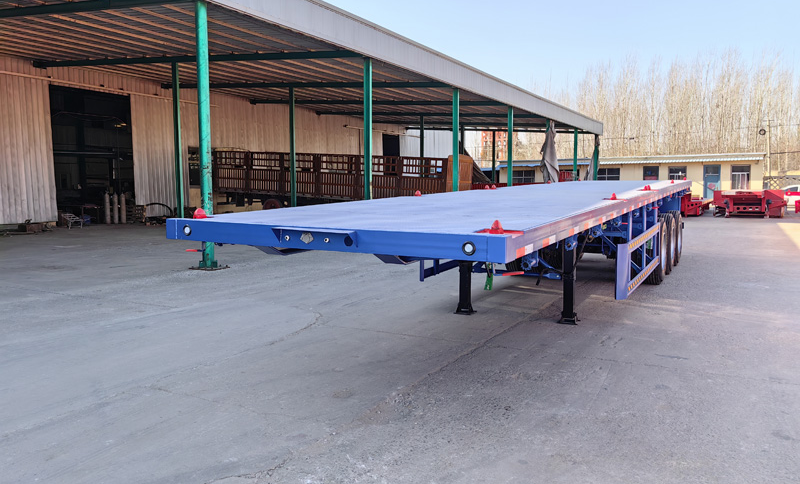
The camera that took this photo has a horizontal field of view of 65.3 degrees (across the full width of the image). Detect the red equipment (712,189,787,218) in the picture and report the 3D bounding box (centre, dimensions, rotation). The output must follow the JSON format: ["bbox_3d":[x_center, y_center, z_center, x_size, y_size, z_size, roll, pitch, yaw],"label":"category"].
[{"bbox_3d":[16.423,-1.881,29.411,2.716,1.208,6.000,3,6,29],"label":"red equipment"}]

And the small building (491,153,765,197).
[{"bbox_3d":[14.405,-3.865,40.522,15.871,3.080,5.000,3,6,29],"label":"small building"}]

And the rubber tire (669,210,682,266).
[{"bbox_3d":[5.180,-0.069,11.913,0.300,1.042,1.042,3,6,29],"label":"rubber tire"}]

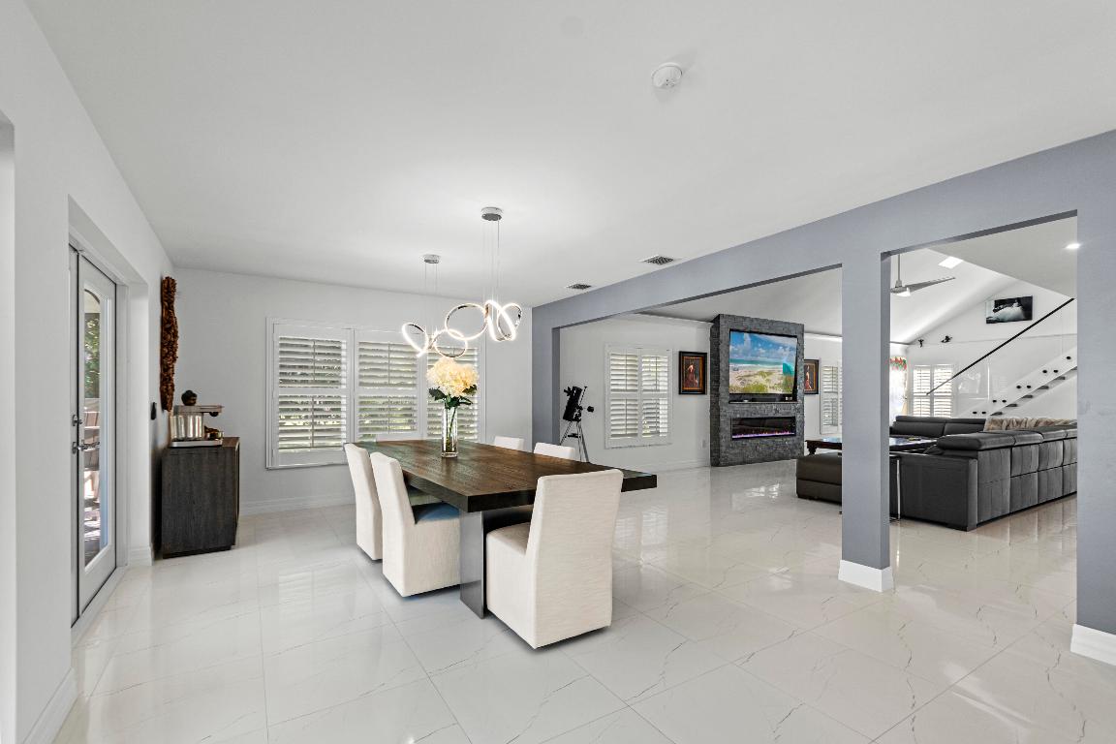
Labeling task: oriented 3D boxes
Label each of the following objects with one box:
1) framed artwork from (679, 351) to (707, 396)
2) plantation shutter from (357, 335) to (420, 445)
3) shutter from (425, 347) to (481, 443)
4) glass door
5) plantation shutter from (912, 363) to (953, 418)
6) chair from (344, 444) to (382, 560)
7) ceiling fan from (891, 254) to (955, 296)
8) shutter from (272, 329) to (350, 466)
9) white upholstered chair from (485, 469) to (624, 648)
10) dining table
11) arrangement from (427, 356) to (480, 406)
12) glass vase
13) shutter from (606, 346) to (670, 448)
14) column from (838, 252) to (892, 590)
[{"bbox_3d":[2.338,0.026,8.000,0.680,0.735,0.050,1,-2,-31],"label":"framed artwork"},{"bbox_3d":[-2.147,0.292,5.931,0.817,1.595,0.060,1,-2,-32],"label":"plantation shutter"},{"bbox_3d":[-1.421,0.315,6.355,0.809,1.595,0.060,1,-2,-32],"label":"shutter"},{"bbox_3d":[-2.930,0.369,2.975,0.060,2.030,0.890,1,-2,-34],"label":"glass door"},{"bbox_3d":[9.120,0.585,11.350,0.090,1.580,0.880,1,-2,-34],"label":"plantation shutter"},{"bbox_3d":[-1.356,1.036,3.874,0.627,0.836,0.492,1,-2,-32],"label":"chair"},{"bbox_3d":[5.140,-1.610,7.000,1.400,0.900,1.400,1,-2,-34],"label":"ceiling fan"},{"bbox_3d":[-2.876,0.268,5.506,0.842,1.595,0.060,1,-2,-32],"label":"shutter"},{"bbox_3d":[-0.034,0.966,2.595,0.492,0.836,0.640,1,-2,-32],"label":"white upholstered chair"},{"bbox_3d":[-0.741,1.050,3.713,1.180,0.765,2.920,1,-2,-32],"label":"dining table"},{"bbox_3d":[-0.831,0.076,3.644,0.390,0.382,0.370,1,-2,-32],"label":"arrangement"},{"bbox_3d":[-0.861,0.449,3.644,0.122,0.429,0.122,1,-2,-32],"label":"glass vase"},{"bbox_3d":[1.309,0.393,7.380,1.320,1.570,0.090,1,-2,-31],"label":"shutter"},{"bbox_3d":[2.047,0.327,3.089,0.160,2.150,0.250,1,-2,-34],"label":"column"}]

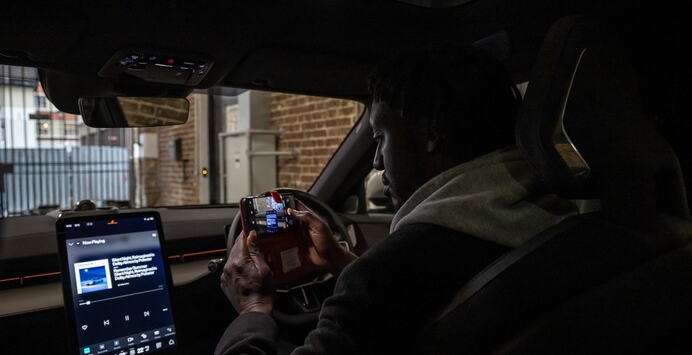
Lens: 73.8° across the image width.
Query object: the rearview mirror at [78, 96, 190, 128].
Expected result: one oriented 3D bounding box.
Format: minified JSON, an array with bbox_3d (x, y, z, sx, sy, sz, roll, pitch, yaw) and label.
[{"bbox_3d":[-0.430,-0.135,0.956,0.032,0.060,0.243,5,10,31],"label":"rearview mirror"}]

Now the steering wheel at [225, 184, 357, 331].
[{"bbox_3d":[-0.137,0.201,1.209,0.370,0.358,0.090,-2,-19,-41],"label":"steering wheel"}]

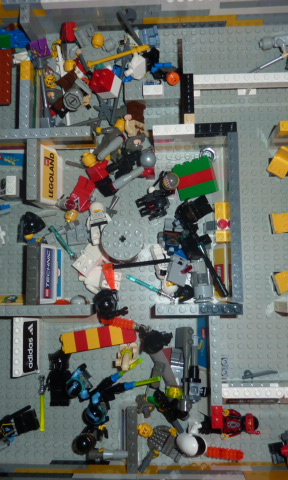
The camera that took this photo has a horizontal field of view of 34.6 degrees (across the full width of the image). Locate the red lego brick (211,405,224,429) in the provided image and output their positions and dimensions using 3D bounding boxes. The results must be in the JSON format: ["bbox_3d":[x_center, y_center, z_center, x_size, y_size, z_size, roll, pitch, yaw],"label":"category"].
[{"bbox_3d":[0.053,0.127,0.334,0.008,0.011,0.016,-1,84,3],"label":"red lego brick"}]

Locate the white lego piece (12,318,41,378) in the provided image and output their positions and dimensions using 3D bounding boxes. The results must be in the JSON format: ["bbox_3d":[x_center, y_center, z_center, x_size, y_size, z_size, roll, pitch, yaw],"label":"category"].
[{"bbox_3d":[-0.094,0.085,0.375,0.015,0.030,0.048,-1,84,3],"label":"white lego piece"}]

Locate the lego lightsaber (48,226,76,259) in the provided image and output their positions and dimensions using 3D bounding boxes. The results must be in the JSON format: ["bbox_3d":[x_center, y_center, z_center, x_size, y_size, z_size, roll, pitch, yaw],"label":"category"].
[{"bbox_3d":[-0.067,0.004,0.390,0.005,0.005,0.038,-38,91,-1],"label":"lego lightsaber"}]

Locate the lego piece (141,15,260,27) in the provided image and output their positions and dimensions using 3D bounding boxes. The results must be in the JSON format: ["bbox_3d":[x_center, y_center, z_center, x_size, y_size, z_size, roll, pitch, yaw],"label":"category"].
[{"bbox_3d":[0.051,-0.192,0.400,0.104,0.019,0.008,-1,84,3],"label":"lego piece"}]

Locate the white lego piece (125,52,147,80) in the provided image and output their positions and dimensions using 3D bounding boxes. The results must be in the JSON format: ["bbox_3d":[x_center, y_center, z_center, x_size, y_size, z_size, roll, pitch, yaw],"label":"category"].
[{"bbox_3d":[-0.006,-0.147,0.392,0.019,0.018,0.012,-30,45,0],"label":"white lego piece"}]

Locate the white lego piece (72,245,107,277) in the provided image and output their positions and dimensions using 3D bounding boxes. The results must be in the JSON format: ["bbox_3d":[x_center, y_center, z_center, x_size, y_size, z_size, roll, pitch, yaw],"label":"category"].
[{"bbox_3d":[-0.044,0.017,0.383,0.017,0.011,0.025,42,88,5],"label":"white lego piece"}]

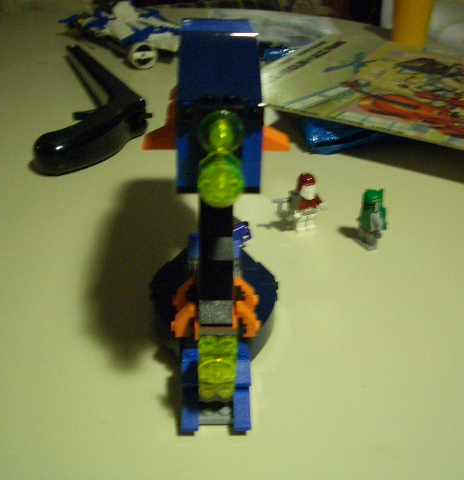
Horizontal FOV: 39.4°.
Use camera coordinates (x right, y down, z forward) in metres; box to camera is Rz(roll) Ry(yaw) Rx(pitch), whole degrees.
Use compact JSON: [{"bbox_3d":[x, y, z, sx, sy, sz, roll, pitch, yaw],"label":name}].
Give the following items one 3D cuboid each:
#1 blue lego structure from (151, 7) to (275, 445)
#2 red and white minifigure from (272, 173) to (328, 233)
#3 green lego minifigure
[{"bbox_3d":[-0.008,-0.015,0.315,0.074,0.166,0.152,-1,30,-1],"label":"blue lego structure"},{"bbox_3d":[0.048,-0.026,0.456,0.035,0.042,0.023,-13,32,-21],"label":"red and white minifigure"},{"bbox_3d":[0.094,-0.015,0.437,0.021,0.043,0.022,-14,33,-23],"label":"green lego minifigure"}]

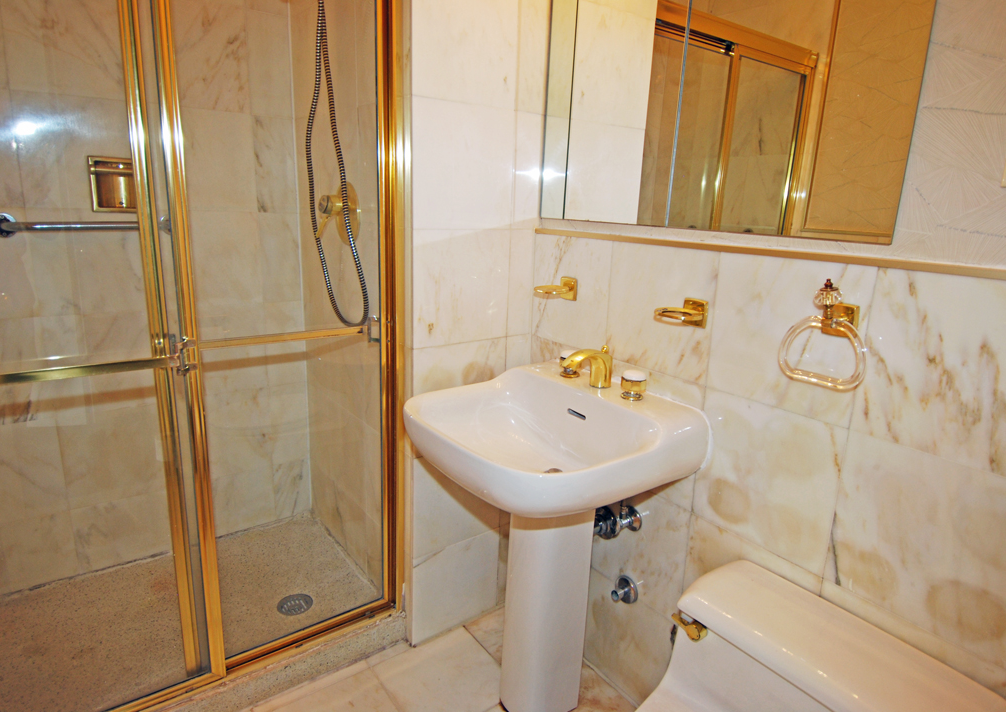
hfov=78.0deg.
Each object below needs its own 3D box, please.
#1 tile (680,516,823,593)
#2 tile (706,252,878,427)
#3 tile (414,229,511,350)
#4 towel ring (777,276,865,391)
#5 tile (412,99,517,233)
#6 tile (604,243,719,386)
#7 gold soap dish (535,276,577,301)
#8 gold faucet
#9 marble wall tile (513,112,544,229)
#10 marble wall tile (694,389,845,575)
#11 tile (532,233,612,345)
[{"bbox_3d":[0.520,0.538,1.342,0.012,0.306,0.304,-8,17,-35],"label":"tile"},{"bbox_3d":[0.539,-0.041,1.197,0.012,0.289,0.304,-8,17,-35],"label":"tile"},{"bbox_3d":[-0.108,-0.183,1.654,0.301,0.301,0.012,-8,17,-35],"label":"tile"},{"bbox_3d":[0.567,-0.042,1.084,0.072,0.187,0.151,-8,17,-35],"label":"towel ring"},{"bbox_3d":[-0.098,-0.477,1.581,0.301,0.306,0.012,-8,17,-35],"label":"tile"},{"bbox_3d":[0.360,-0.106,1.436,0.012,0.289,0.306,-8,17,-35],"label":"tile"},{"bbox_3d":[0.137,-0.174,1.627,0.115,0.056,0.096,-8,17,-35],"label":"gold soap dish"},{"bbox_3d":[0.202,0.029,1.476,0.144,0.103,0.048,-8,17,-35],"label":"gold faucet"},{"bbox_3d":[0.060,-0.500,1.693,0.088,0.306,0.012,-8,17,-35],"label":"marble wall tile"},{"bbox_3d":[0.530,0.244,1.269,0.012,0.300,0.304,-8,17,-35],"label":"marble wall tile"},{"bbox_3d":[0.182,-0.172,1.674,0.012,0.289,0.302,-8,17,-35],"label":"tile"}]

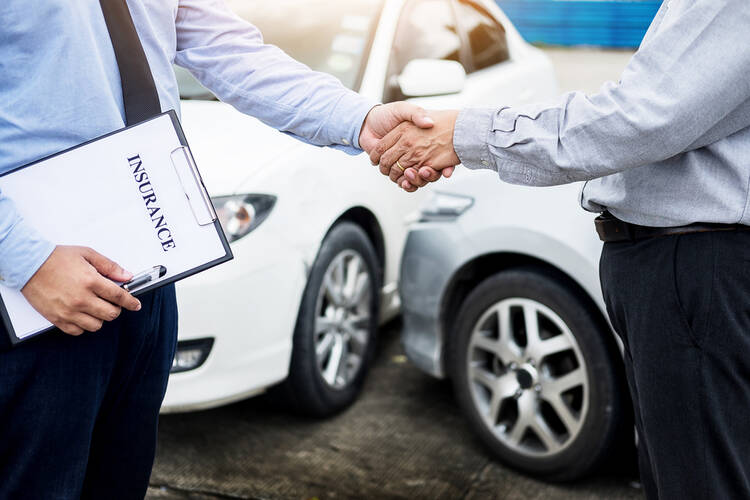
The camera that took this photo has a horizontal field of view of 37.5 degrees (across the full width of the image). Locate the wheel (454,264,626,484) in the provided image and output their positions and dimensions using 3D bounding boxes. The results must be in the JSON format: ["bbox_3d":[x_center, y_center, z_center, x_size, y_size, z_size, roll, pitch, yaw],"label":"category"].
[{"bbox_3d":[0.494,0.347,3.175,0.200,0.620,0.620,-9,13,-40],"label":"wheel"}]

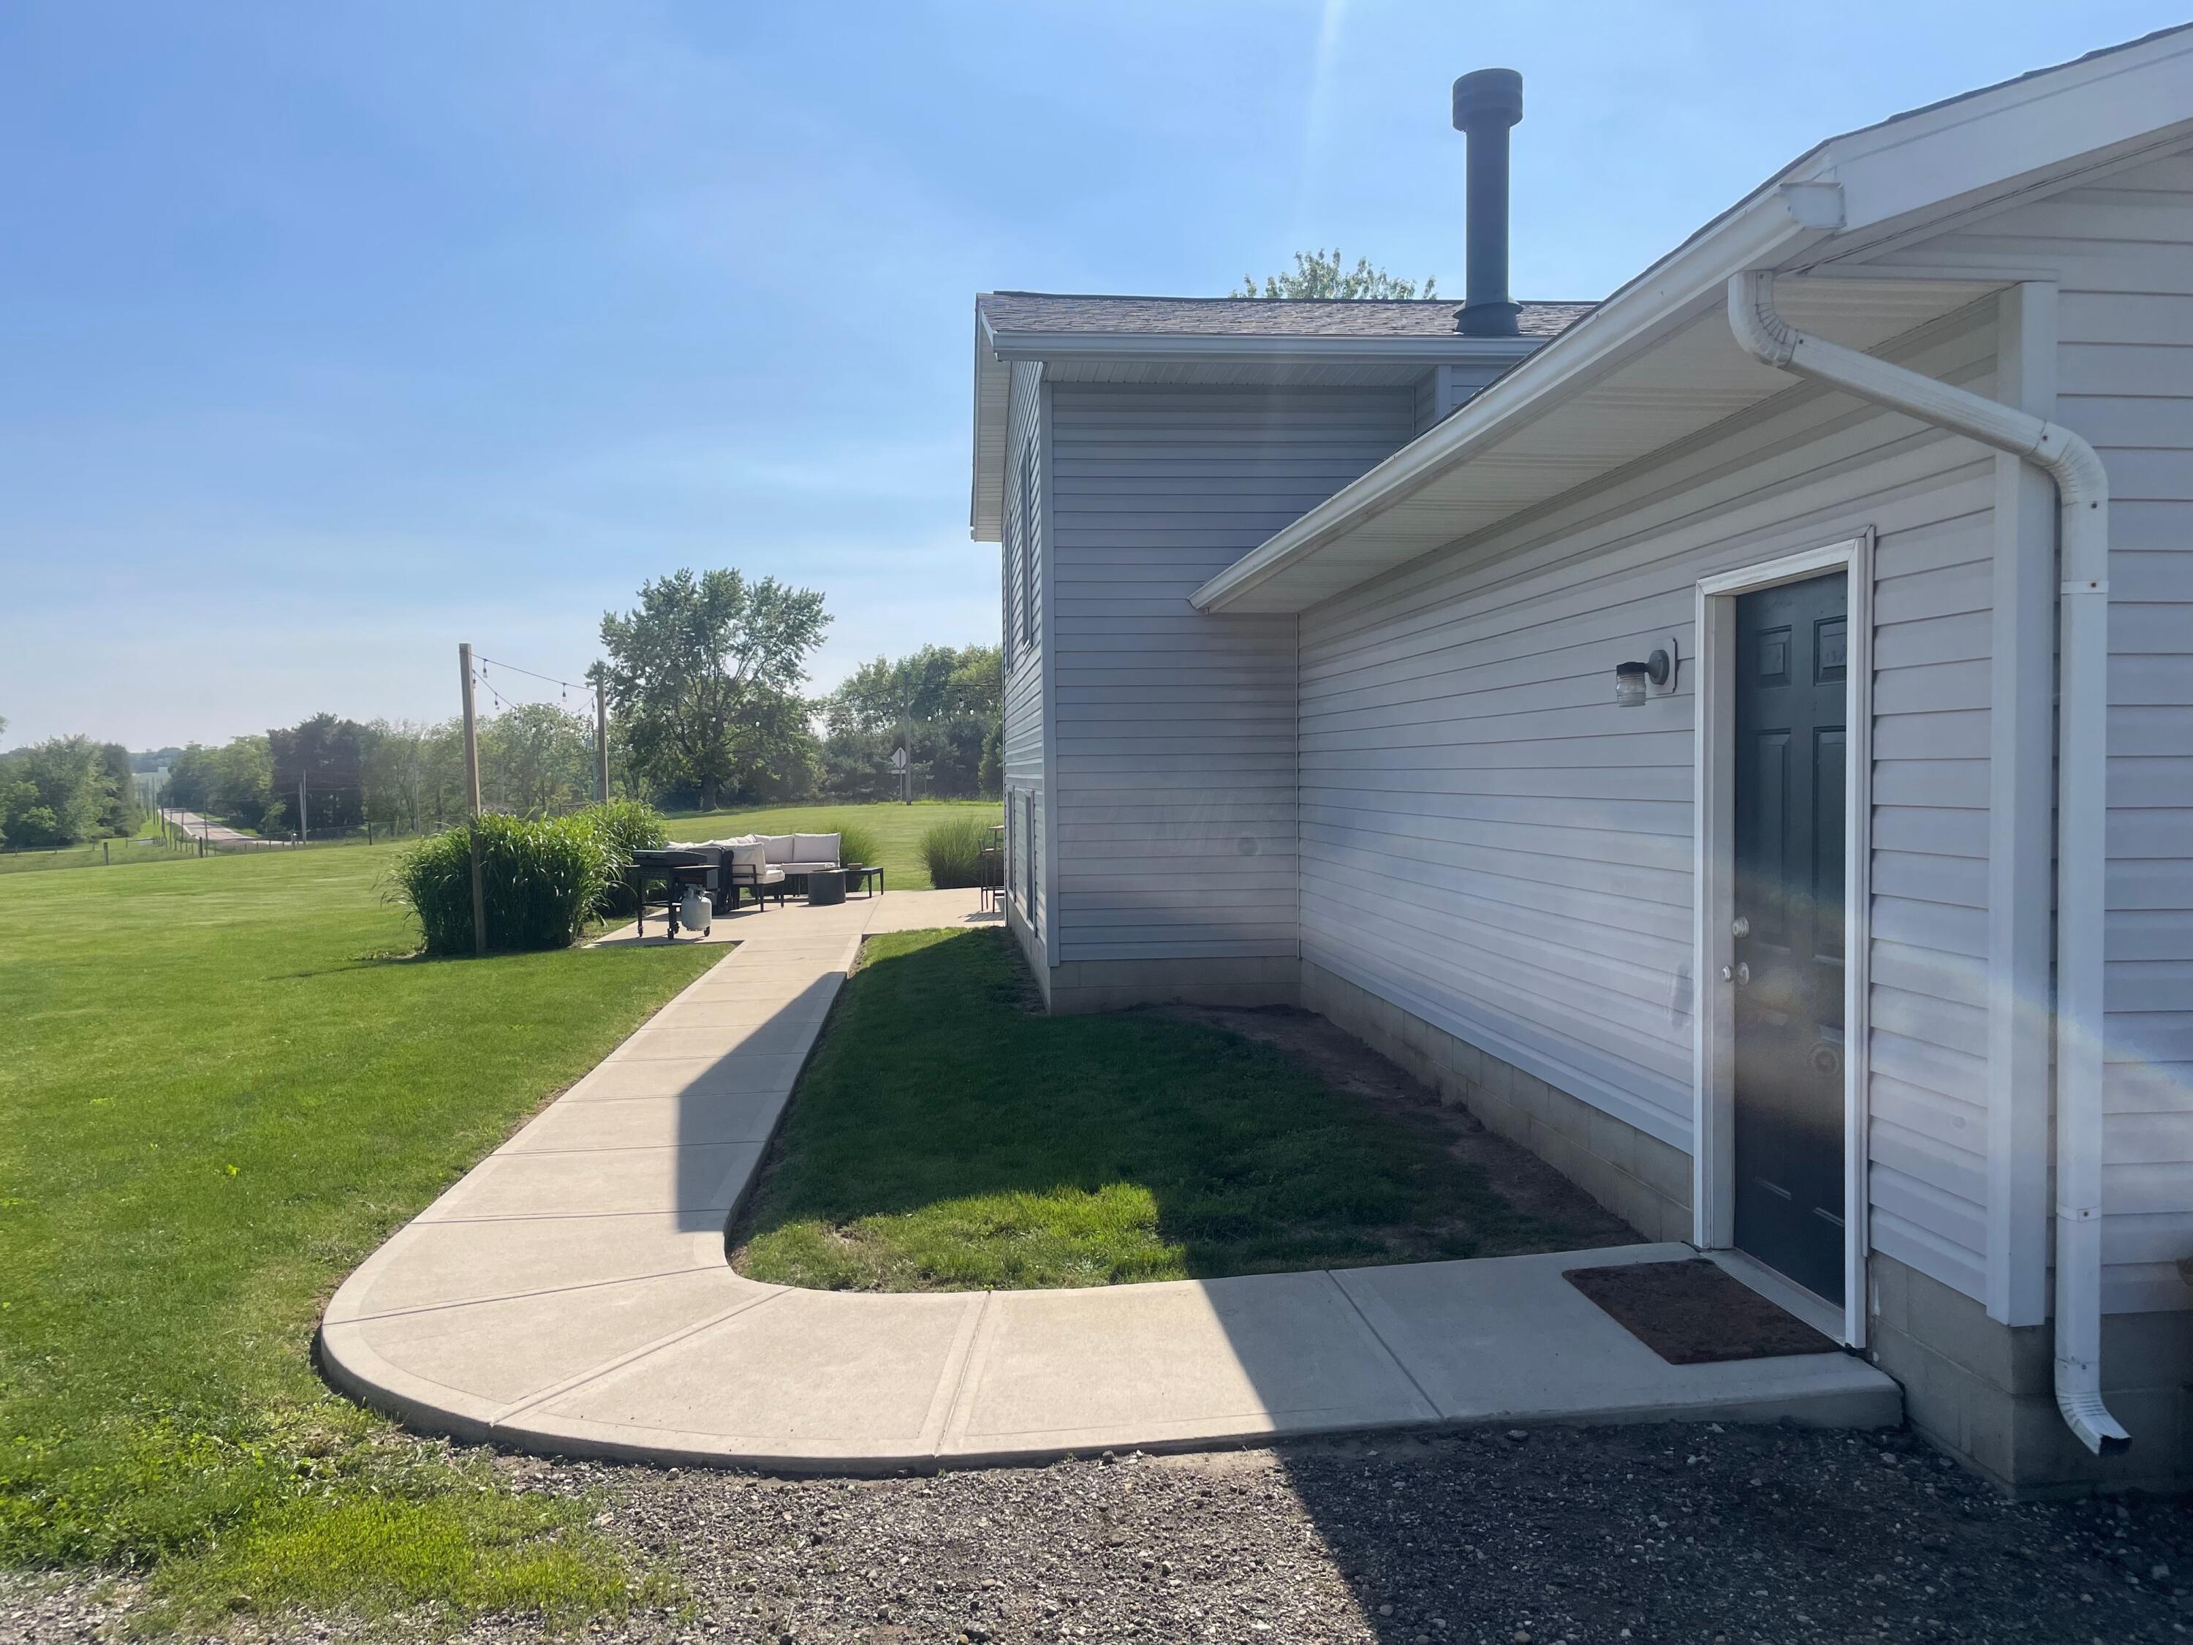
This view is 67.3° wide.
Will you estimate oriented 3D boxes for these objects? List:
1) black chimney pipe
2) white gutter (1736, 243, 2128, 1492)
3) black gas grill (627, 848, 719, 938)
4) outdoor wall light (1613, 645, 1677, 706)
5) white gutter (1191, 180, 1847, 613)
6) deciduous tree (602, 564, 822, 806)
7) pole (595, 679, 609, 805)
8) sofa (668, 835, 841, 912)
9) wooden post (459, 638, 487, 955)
[{"bbox_3d":[2.539,-3.977,10.686,0.462,1.740,0.462,-1,2,-6],"label":"black chimney pipe"},{"bbox_3d":[1.769,0.089,3.522,0.875,2.525,0.170,-1,2,-6],"label":"white gutter"},{"bbox_3d":[-4.075,0.690,15.957,0.850,0.840,0.480,1,2,38],"label":"black gas grill"},{"bbox_3d":[1.783,-0.467,5.367,0.185,0.195,0.125,-1,2,-6],"label":"outdoor wall light"},{"bbox_3d":[1.053,-1.330,7.030,0.130,0.105,7.580,-1,2,-6],"label":"white gutter"},{"bbox_3d":[-18.775,-6.490,80.403,11.200,11.810,11.200,-1,2,-6],"label":"deciduous tree"},{"bbox_3d":[-6.188,-0.385,20.795,0.095,2.880,0.095,-2,2,-6],"label":"pole"},{"bbox_3d":[-4.248,0.594,20.209,2.000,0.780,2.500,-1,2,-17],"label":"sofa"},{"bbox_3d":[-5.675,-0.210,15.020,0.090,2.847,0.090,-2,2,-5],"label":"wooden post"}]

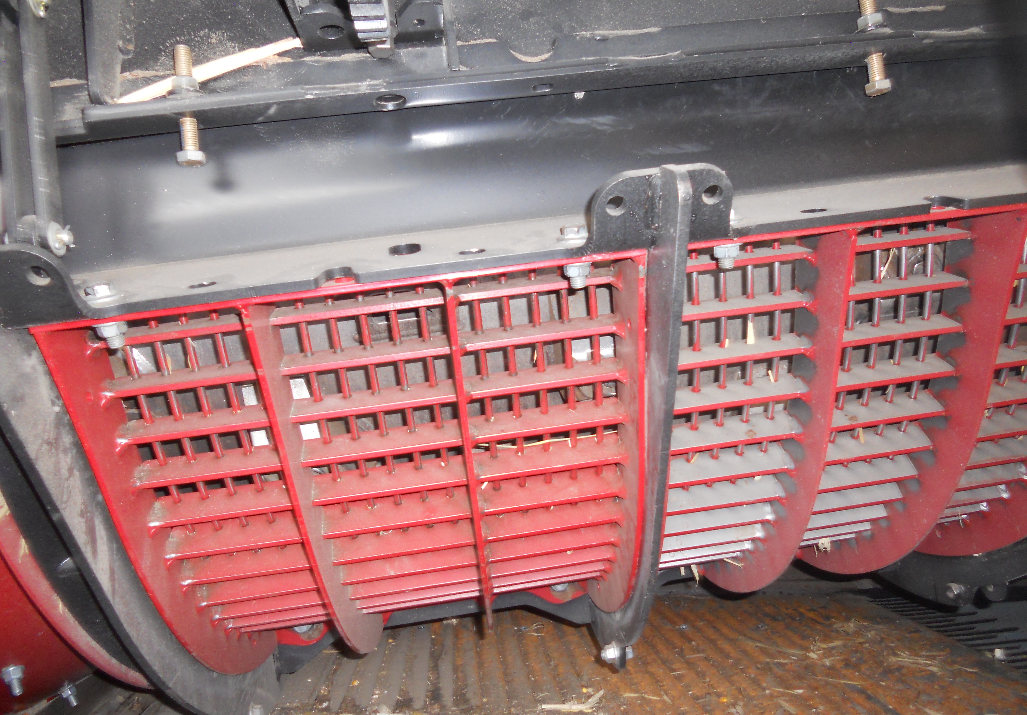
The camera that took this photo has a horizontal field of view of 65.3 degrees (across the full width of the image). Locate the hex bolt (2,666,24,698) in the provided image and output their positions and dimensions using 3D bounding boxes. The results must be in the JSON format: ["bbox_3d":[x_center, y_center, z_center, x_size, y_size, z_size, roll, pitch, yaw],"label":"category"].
[{"bbox_3d":[-0.514,0.333,0.825,0.021,0.025,0.021,-32,-27,0],"label":"hex bolt"}]

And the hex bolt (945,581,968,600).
[{"bbox_3d":[0.580,0.306,1.050,0.020,0.023,0.023,-9,0,-6],"label":"hex bolt"}]

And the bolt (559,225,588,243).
[{"bbox_3d":[0.046,-0.095,0.613,0.024,0.011,0.024,-7,14,0],"label":"bolt"}]

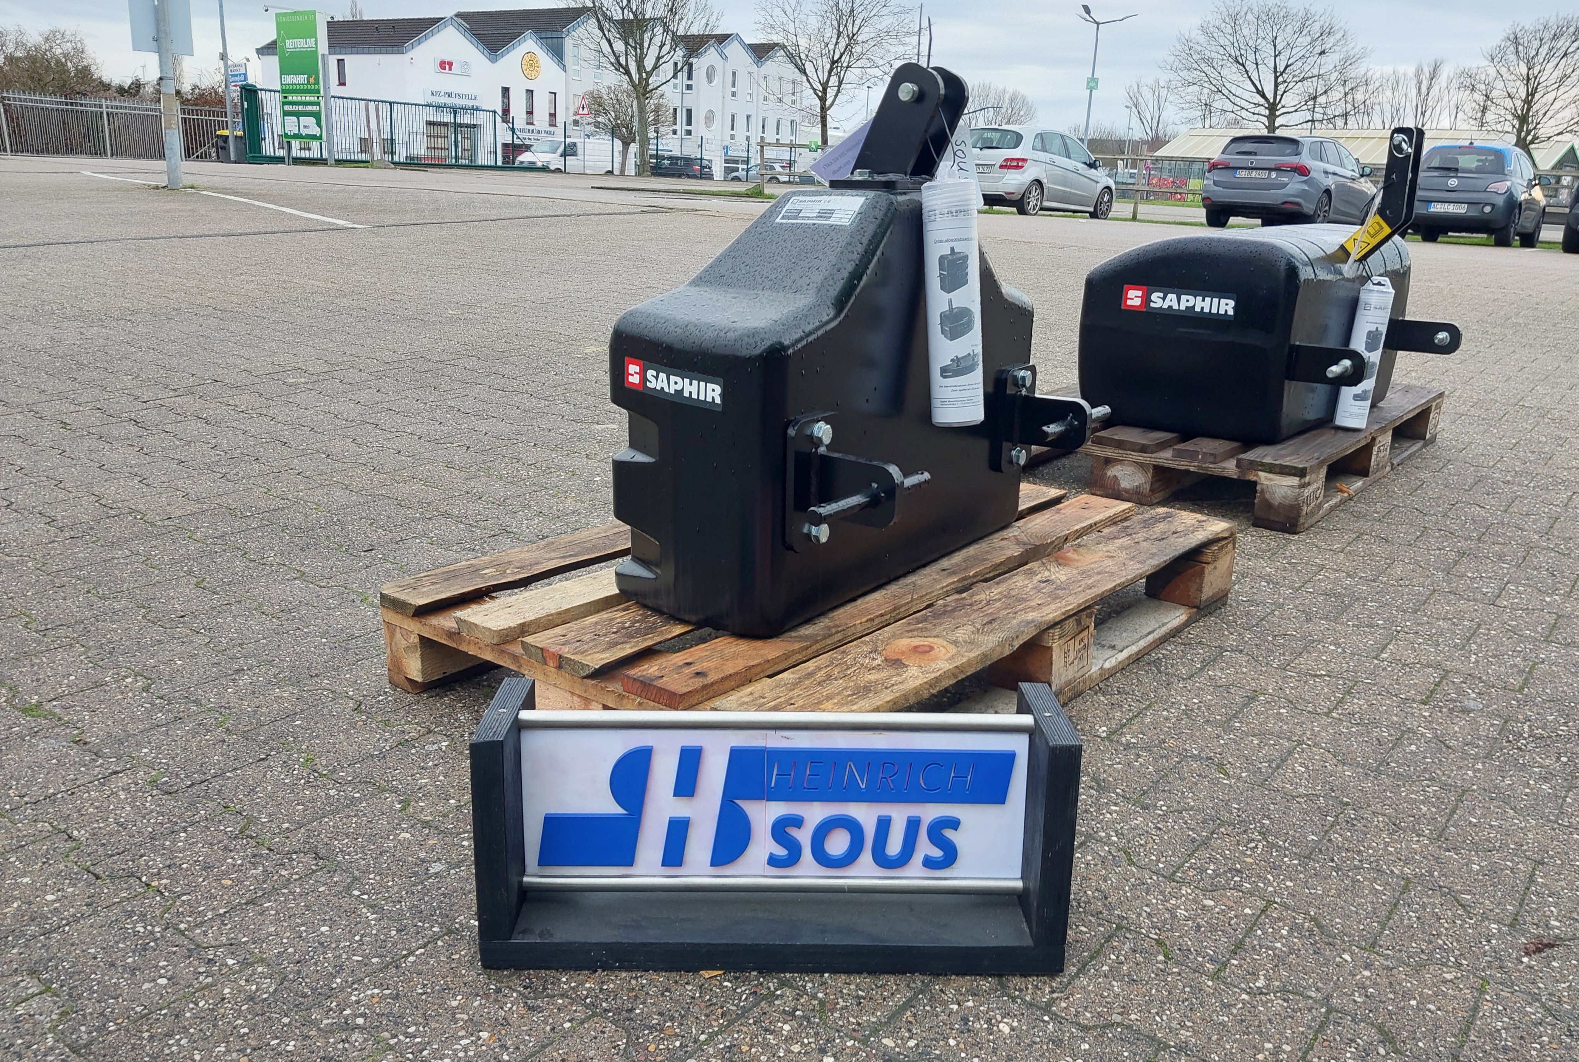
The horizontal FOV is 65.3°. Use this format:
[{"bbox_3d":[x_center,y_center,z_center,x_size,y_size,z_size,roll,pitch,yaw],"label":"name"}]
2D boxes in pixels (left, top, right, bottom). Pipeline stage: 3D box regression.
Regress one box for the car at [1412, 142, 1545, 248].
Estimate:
[{"bbox_3d":[11.071,-5.404,19.938,1.720,1.484,3.698,13,18,36],"label":"car"}]

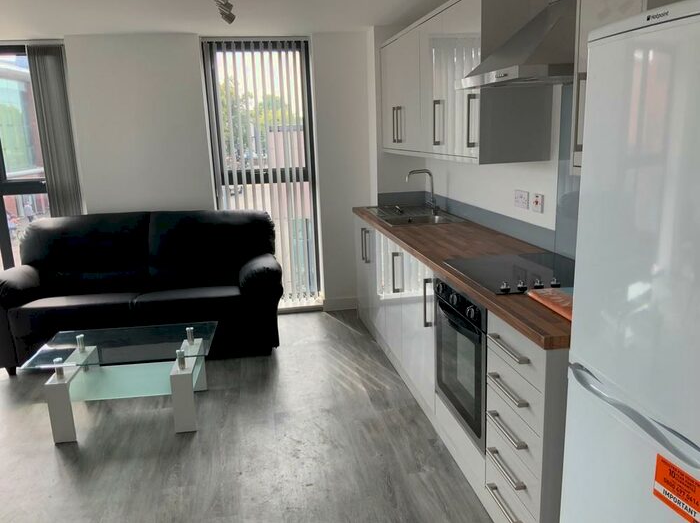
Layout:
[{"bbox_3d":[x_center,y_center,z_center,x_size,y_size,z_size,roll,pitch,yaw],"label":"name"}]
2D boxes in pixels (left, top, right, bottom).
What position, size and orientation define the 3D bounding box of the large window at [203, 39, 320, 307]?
[{"bbox_3d":[-0.689,-0.673,4.806,0.820,2.150,0.090,-4,13,-10],"label":"large window"}]

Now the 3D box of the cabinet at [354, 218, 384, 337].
[{"bbox_3d":[0.423,0.060,4.296,0.580,0.715,0.970,-4,13,-10],"label":"cabinet"}]

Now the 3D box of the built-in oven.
[{"bbox_3d":[0.719,0.383,2.525,0.560,0.595,0.600,-4,13,-10],"label":"built-in oven"}]

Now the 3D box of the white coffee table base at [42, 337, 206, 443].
[{"bbox_3d":[-1.190,0.700,3.247,0.715,0.335,0.515,-3,13,-6],"label":"white coffee table base"}]

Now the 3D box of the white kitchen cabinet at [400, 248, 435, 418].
[{"bbox_3d":[0.638,0.311,3.132,0.580,0.715,0.600,-4,13,-10],"label":"white kitchen cabinet"}]

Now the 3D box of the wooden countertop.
[{"bbox_3d":[0.591,-0.106,3.267,0.600,0.043,3.110,-4,13,-10],"label":"wooden countertop"}]

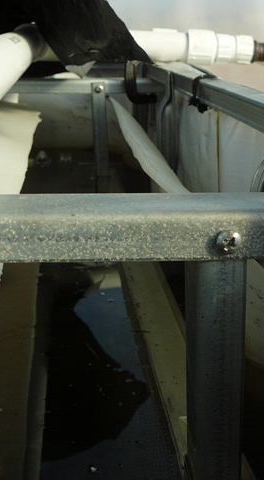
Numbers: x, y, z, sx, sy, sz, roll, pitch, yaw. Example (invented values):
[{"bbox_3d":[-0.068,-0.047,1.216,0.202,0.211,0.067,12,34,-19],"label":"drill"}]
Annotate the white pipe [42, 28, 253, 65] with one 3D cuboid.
[{"bbox_3d":[0.026,-0.318,1.066,0.357,0.058,0.057,0,16,-4],"label":"white pipe"}]

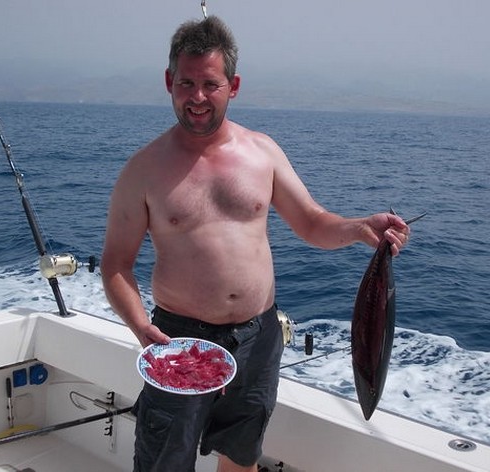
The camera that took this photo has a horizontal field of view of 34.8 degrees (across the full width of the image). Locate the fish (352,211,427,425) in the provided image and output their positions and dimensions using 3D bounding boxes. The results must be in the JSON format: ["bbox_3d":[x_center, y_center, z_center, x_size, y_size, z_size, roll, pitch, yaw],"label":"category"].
[{"bbox_3d":[0.319,0.180,1.790,0.125,0.480,0.080,10,10,24],"label":"fish"}]

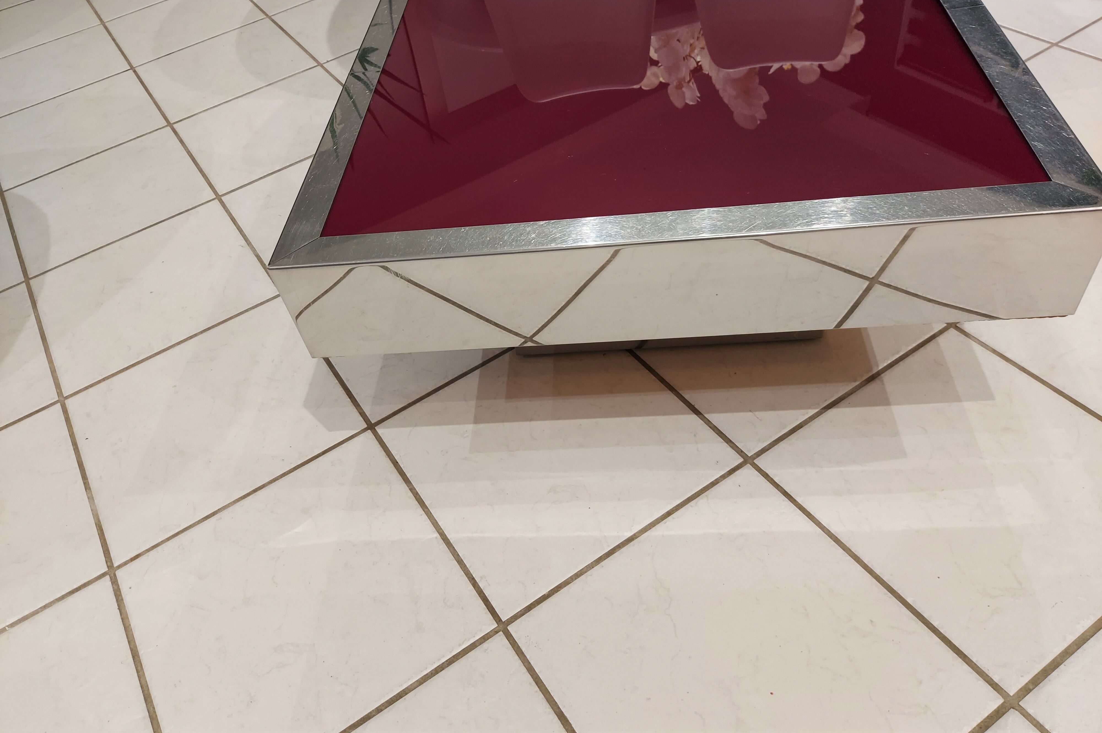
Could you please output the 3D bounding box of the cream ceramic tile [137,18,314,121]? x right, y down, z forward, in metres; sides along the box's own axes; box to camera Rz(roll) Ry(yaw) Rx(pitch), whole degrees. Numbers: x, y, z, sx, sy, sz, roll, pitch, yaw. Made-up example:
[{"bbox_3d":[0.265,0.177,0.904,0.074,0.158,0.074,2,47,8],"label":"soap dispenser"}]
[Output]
[{"bbox_3d":[-0.860,-0.788,2.098,0.387,0.010,0.387,-30,50,-17],"label":"cream ceramic tile"}]

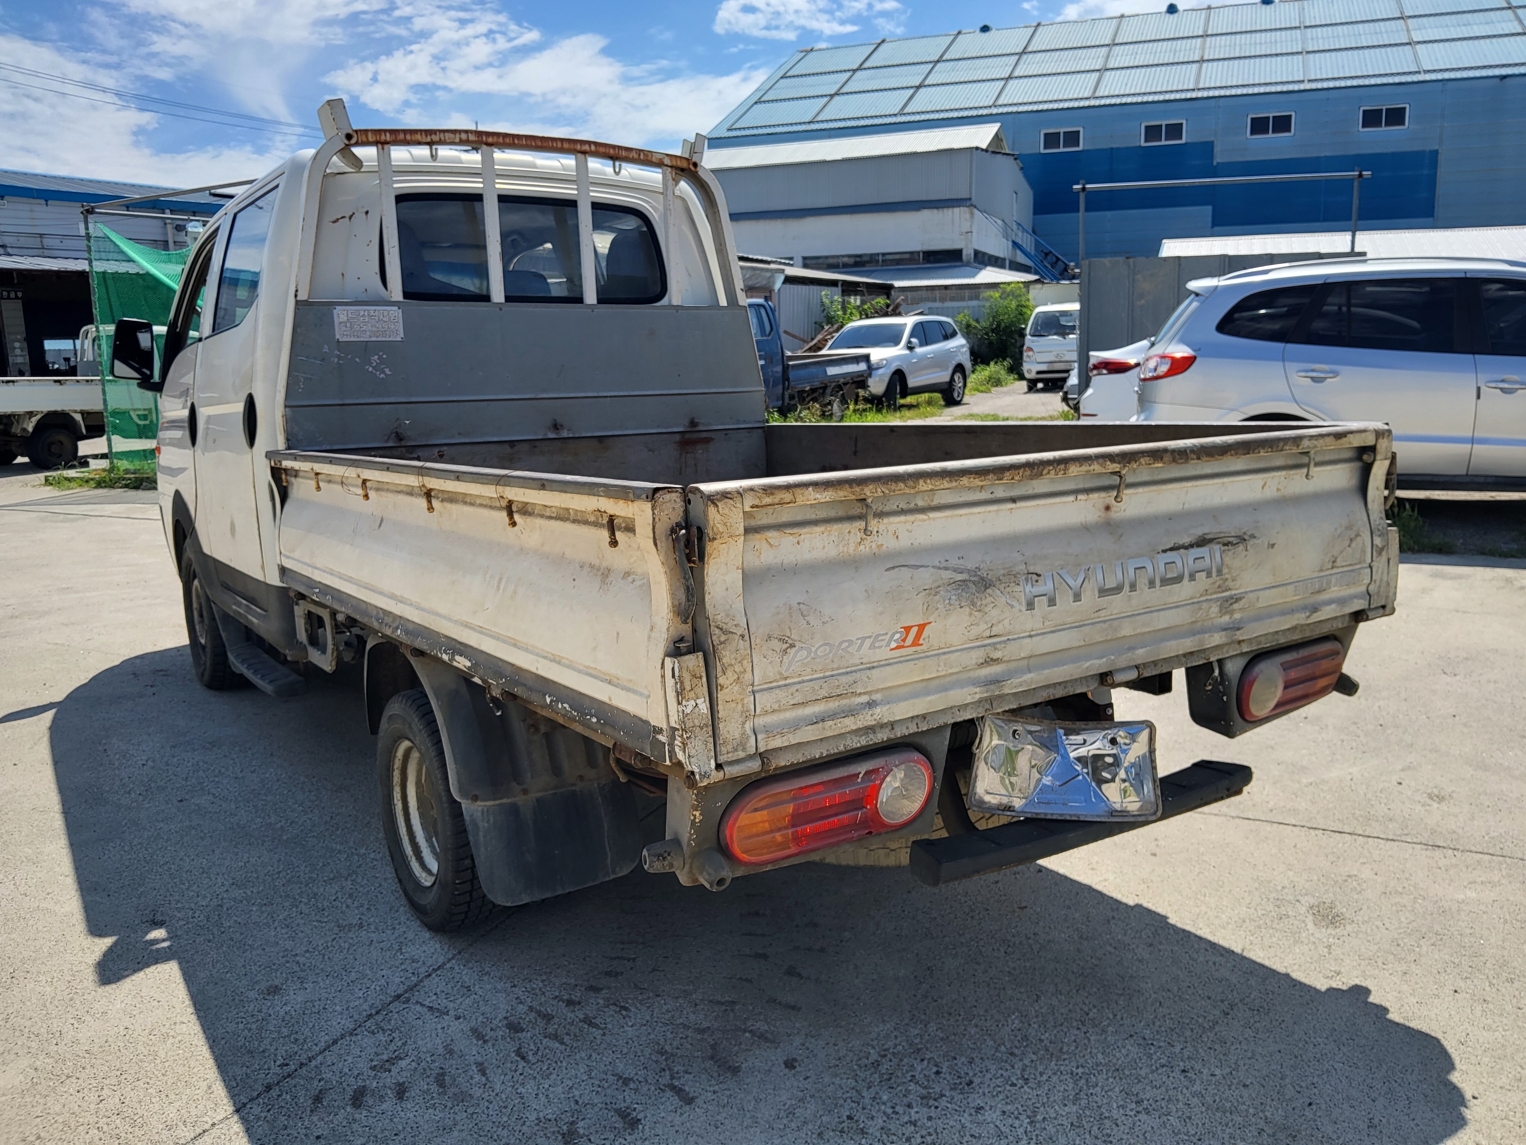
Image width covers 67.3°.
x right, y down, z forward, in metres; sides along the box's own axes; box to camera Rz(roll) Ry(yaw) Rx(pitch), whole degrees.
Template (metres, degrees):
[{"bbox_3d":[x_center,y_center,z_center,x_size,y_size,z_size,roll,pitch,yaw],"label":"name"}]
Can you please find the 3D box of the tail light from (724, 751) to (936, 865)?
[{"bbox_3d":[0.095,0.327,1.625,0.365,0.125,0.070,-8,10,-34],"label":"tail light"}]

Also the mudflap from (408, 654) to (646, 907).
[{"bbox_3d":[-0.491,0.405,2.446,0.380,0.470,0.380,-8,12,-34],"label":"mudflap"}]

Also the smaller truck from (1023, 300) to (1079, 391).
[{"bbox_3d":[7.525,-5.351,27.550,1.740,1.970,5.100,3,12,22],"label":"smaller truck"}]

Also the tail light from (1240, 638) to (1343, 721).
[{"bbox_3d":[1.045,0.208,2.276,0.365,0.125,0.070,-8,10,-34],"label":"tail light"}]

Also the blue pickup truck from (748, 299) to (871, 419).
[{"bbox_3d":[-0.209,-3.120,17.762,1.740,1.970,5.120,5,14,30],"label":"blue pickup truck"}]

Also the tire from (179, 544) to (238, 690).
[{"bbox_3d":[-2.253,0.153,4.740,0.195,0.645,0.645,-8,12,-34],"label":"tire"}]

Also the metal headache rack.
[{"bbox_3d":[-0.679,-1.100,3.508,1.500,0.560,0.140,-8,10,-34],"label":"metal headache rack"}]

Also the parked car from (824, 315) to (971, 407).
[{"bbox_3d":[2.328,-3.978,21.646,1.890,1.730,4.670,4,11,31],"label":"parked car"}]

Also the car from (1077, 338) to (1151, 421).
[{"bbox_3d":[5.307,-1.662,10.367,1.780,1.450,4.530,-9,13,-39],"label":"car"}]

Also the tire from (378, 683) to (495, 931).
[{"bbox_3d":[-0.728,0.531,2.619,0.150,0.560,0.560,-8,12,-34],"label":"tire"}]

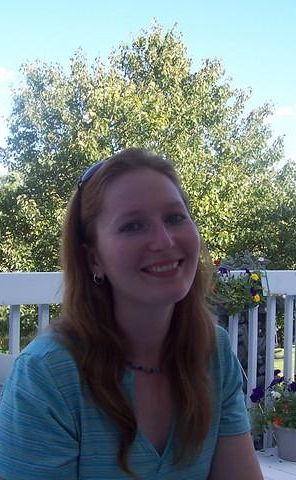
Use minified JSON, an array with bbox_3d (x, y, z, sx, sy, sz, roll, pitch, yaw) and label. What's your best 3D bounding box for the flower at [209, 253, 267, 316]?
[{"bbox_3d":[0.455,0.234,3.600,0.350,0.350,0.320,0,-2,0],"label":"flower"}]

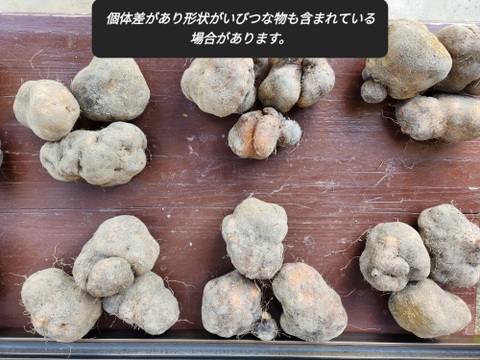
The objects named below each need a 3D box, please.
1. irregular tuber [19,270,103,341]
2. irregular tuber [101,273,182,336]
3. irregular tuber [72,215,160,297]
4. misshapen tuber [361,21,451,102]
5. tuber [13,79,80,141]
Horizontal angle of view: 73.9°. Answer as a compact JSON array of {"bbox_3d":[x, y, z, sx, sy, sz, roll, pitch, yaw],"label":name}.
[{"bbox_3d":[-0.249,0.173,0.443,0.110,0.071,0.075,30,91,-1],"label":"irregular tuber"},{"bbox_3d":[-0.133,0.167,0.446,0.110,0.065,0.069,30,91,-1],"label":"irregular tuber"},{"bbox_3d":[-0.168,0.107,0.435,0.114,0.095,0.092,-45,90,0],"label":"irregular tuber"},{"bbox_3d":[0.239,-0.171,0.458,0.122,0.095,0.115,0,89,0],"label":"misshapen tuber"},{"bbox_3d":[-0.270,-0.098,0.445,0.080,0.085,0.079,14,91,0],"label":"tuber"}]

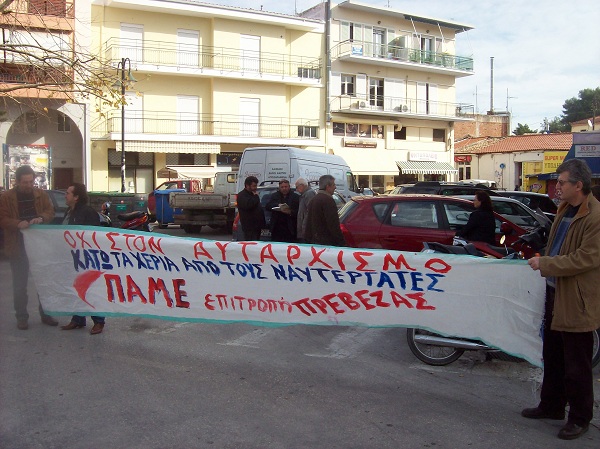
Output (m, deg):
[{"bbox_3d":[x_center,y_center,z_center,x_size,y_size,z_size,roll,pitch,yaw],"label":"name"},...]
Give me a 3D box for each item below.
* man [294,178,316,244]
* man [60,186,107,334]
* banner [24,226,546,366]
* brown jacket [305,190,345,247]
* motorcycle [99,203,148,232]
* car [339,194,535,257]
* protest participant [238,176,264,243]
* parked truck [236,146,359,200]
[{"bbox_3d":[0.099,0.169,8.883,0.380,1.660,0.520,1,4,15],"label":"man"},{"bbox_3d":[-2.333,0.346,6.760,0.400,1.600,0.500,-2,4,-28],"label":"man"},{"bbox_3d":[-0.595,0.545,5.325,4.997,0.860,0.220,2,4,28],"label":"banner"},{"bbox_3d":[0.314,-0.042,8.166,0.380,0.820,0.520,-2,5,-30],"label":"brown jacket"},{"bbox_3d":[-4.581,-0.023,16.036,1.880,1.070,0.680,1,4,15],"label":"motorcycle"},{"bbox_3d":[2.500,0.240,10.040,4.250,1.460,1.780,0,4,6],"label":"car"},{"bbox_3d":[-0.703,0.159,8.882,0.360,1.680,0.520,0,4,-6],"label":"protest participant"},{"bbox_3d":[0.260,-1.084,20.374,1.980,2.580,5.600,2,4,25],"label":"parked truck"}]

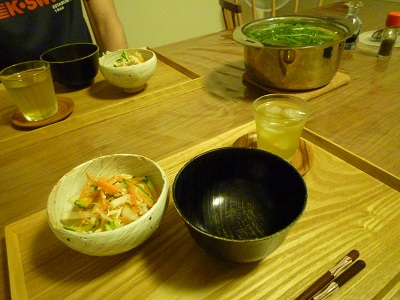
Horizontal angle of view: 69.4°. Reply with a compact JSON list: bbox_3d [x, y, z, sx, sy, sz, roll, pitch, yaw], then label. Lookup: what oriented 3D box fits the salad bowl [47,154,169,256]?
[{"bbox_3d":[-0.088,0.064,0.306,0.113,0.065,0.113,-3,37,2],"label":"salad bowl"}]

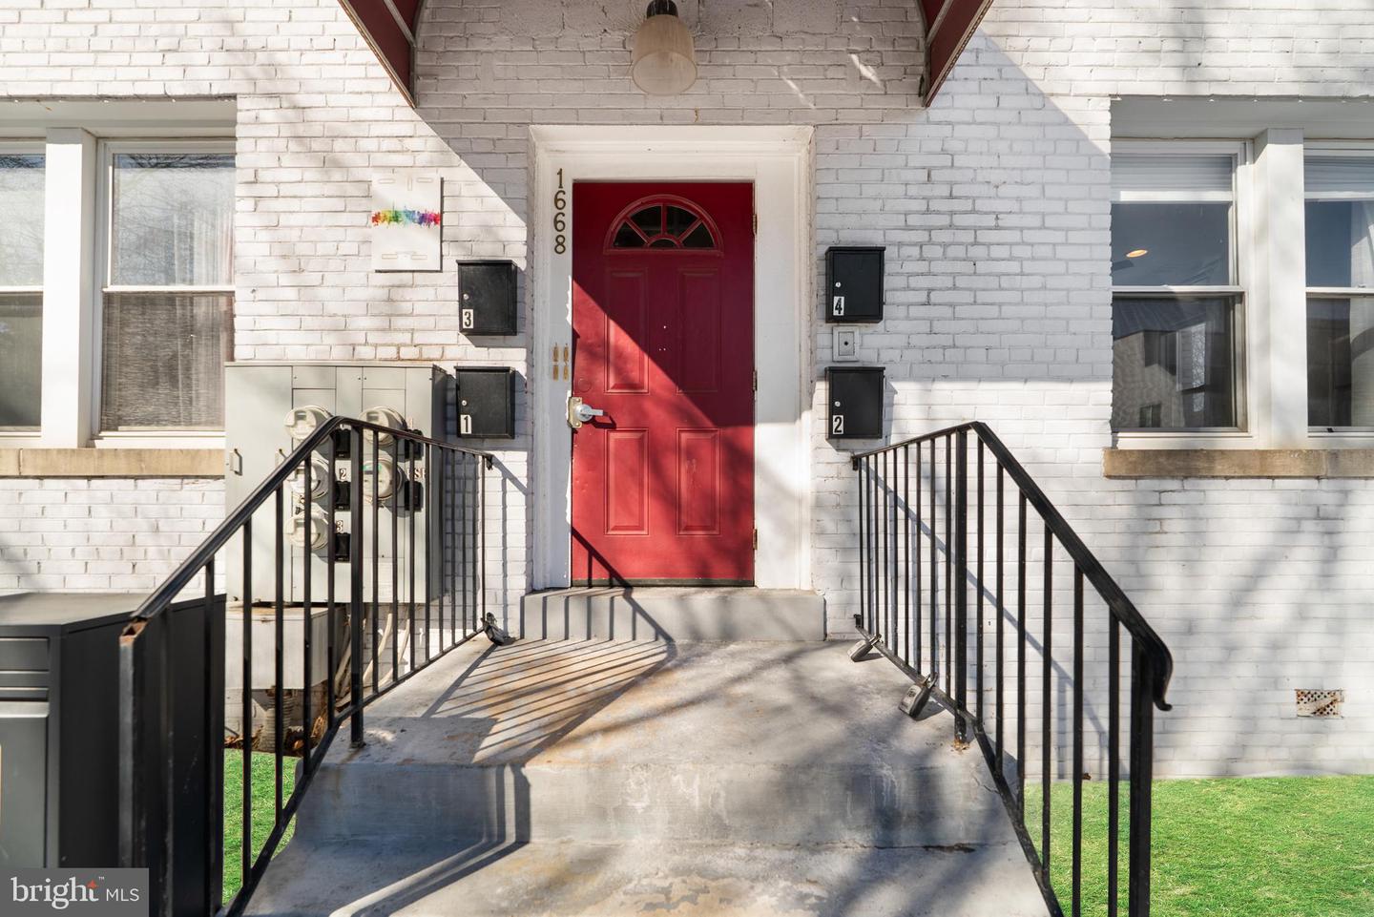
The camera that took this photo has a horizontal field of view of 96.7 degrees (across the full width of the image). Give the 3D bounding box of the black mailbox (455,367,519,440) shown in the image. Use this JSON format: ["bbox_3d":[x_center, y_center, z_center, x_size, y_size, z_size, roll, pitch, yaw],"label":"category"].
[{"bbox_3d":[-0.950,-0.262,2.900,0.250,0.335,0.105,0,-2,0],"label":"black mailbox"}]

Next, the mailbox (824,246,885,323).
[{"bbox_3d":[0.793,-0.815,2.900,0.250,0.335,0.105,0,-2,0],"label":"mailbox"}]

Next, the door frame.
[{"bbox_3d":[-0.070,-0.500,3.020,1.360,2.250,0.150,0,-2,0],"label":"door frame"}]

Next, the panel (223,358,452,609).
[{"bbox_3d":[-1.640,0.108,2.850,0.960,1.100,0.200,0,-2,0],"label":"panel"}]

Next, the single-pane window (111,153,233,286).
[{"bbox_3d":[-2.665,-1.259,3.220,0.750,0.700,0.050,0,-2,0],"label":"single-pane window"}]

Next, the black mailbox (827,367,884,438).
[{"bbox_3d":[0.793,-0.260,2.900,0.250,0.335,0.105,0,-2,0],"label":"black mailbox"}]

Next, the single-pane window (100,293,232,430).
[{"bbox_3d":[-2.670,-0.507,3.200,0.780,0.720,0.050,0,-2,0],"label":"single-pane window"}]

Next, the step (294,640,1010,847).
[{"bbox_3d":[-0.090,0.928,2.250,1.780,0.200,1.400,0,-2,0],"label":"step"}]

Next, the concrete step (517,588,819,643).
[{"bbox_3d":[-0.065,0.760,3.040,1.475,0.246,0.190,0,-2,0],"label":"concrete step"}]

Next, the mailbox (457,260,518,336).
[{"bbox_3d":[-0.943,-0.757,2.900,0.250,0.335,0.105,0,-2,0],"label":"mailbox"}]

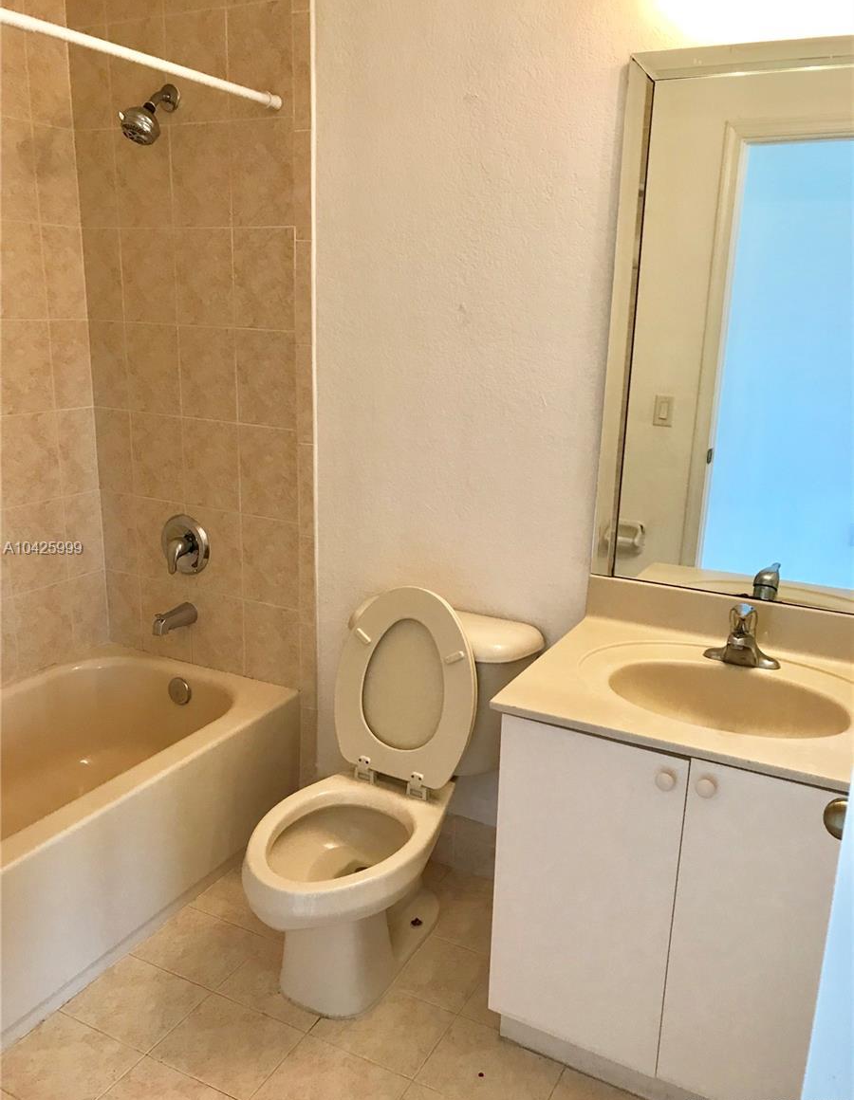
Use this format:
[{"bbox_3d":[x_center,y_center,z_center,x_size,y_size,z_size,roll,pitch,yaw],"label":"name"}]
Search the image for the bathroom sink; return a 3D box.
[{"bbox_3d":[0.586,0.357,1.829,0.455,0.150,0.335,9,17,26],"label":"bathroom sink"}]

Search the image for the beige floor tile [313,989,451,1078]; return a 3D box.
[{"bbox_3d":[-0.095,1.044,2.024,0.259,0.010,0.205,9,17,26],"label":"beige floor tile"}]

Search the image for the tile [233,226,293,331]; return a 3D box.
[{"bbox_3d":[-0.428,-0.716,2.433,0.200,0.258,0.010,9,17,26],"label":"tile"}]

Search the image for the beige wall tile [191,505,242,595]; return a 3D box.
[{"bbox_3d":[-0.623,0.003,2.710,0.201,0.257,0.010,9,17,26],"label":"beige wall tile"}]

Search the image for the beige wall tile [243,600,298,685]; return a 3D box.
[{"bbox_3d":[-0.455,0.283,2.711,0.200,0.252,0.010,9,17,26],"label":"beige wall tile"}]

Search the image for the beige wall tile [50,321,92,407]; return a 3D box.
[{"bbox_3d":[-1.042,-0.540,2.692,0.012,0.254,0.139,10,18,26],"label":"beige wall tile"}]

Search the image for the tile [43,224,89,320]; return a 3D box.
[{"bbox_3d":[-1.045,-0.794,2.653,0.010,0.258,0.144,9,17,26],"label":"tile"}]

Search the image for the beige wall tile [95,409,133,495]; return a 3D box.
[{"bbox_3d":[-0.956,-0.299,2.824,0.147,0.258,0.010,9,17,26],"label":"beige wall tile"}]

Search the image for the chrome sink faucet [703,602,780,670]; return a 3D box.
[{"bbox_3d":[0.667,0.173,1.949,0.157,0.152,0.130,9,17,26],"label":"chrome sink faucet"}]

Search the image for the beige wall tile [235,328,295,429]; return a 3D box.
[{"bbox_3d":[-0.431,-0.463,2.485,0.201,0.257,0.010,9,17,26],"label":"beige wall tile"}]

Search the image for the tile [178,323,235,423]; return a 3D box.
[{"bbox_3d":[-0.610,-0.494,2.579,0.198,0.255,0.010,9,17,26],"label":"tile"}]

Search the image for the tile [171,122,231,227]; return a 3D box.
[{"bbox_3d":[-0.589,-0.980,2.416,0.198,0.254,0.012,10,18,26],"label":"tile"}]

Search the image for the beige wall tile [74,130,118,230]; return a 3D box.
[{"bbox_3d":[-0.929,-1.047,2.609,0.146,0.255,0.010,9,17,26],"label":"beige wall tile"}]

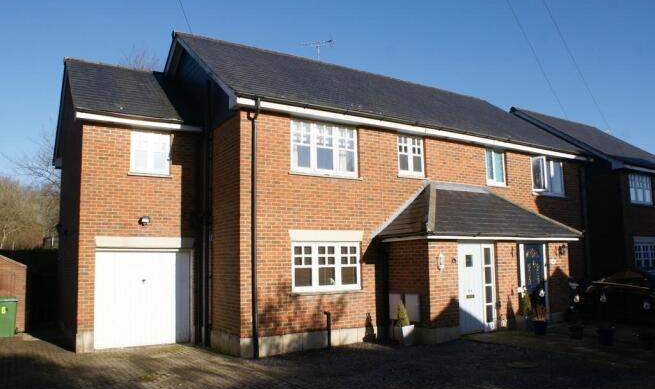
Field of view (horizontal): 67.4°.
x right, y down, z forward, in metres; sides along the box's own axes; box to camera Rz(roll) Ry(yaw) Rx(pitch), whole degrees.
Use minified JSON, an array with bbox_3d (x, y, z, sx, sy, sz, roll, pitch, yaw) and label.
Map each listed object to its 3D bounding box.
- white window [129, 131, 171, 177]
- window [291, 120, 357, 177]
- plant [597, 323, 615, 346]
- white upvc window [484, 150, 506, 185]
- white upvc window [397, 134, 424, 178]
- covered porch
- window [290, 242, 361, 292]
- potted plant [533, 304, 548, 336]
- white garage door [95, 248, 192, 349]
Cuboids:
[{"bbox_3d":[-4.029,-0.892,11.143,0.863,1.015,0.134,4,-9,-32],"label":"white window"},{"bbox_3d":[-0.074,-0.967,10.871,1.718,1.148,0.134,4,-9,-32],"label":"window"},{"bbox_3d":[5.312,2.655,9.431,0.320,0.445,0.320,4,-9,-32],"label":"plant"},{"bbox_3d":[4.694,-0.742,13.905,0.765,1.006,0.134,4,-9,-32],"label":"white upvc window"},{"bbox_3d":[2.025,-0.930,12.217,0.845,0.961,0.134,4,-9,-32],"label":"white upvc window"},{"bbox_3d":[3.963,1.458,12.117,5.554,3.649,1.469,4,-9,-32],"label":"covered porch"},{"bbox_3d":[-0.023,1.549,10.520,1.727,1.032,0.134,4,-9,-32],"label":"window"},{"bbox_3d":[4.629,2.726,10.742,0.320,0.659,0.320,4,-9,-32],"label":"potted plant"},{"bbox_3d":[-4.001,2.221,10.717,1.994,2.065,0.311,4,-9,-32],"label":"white garage door"}]

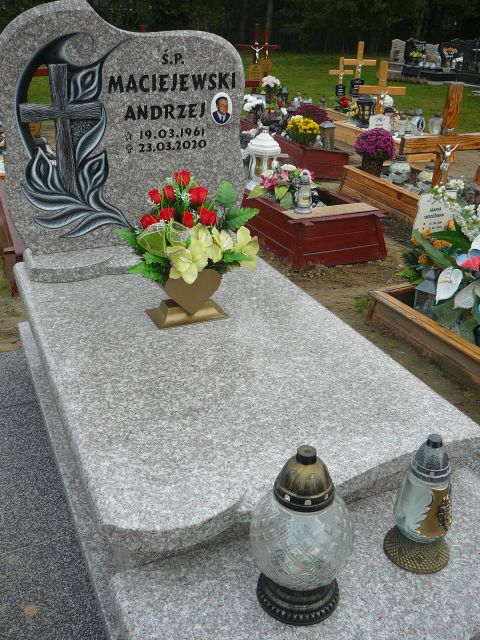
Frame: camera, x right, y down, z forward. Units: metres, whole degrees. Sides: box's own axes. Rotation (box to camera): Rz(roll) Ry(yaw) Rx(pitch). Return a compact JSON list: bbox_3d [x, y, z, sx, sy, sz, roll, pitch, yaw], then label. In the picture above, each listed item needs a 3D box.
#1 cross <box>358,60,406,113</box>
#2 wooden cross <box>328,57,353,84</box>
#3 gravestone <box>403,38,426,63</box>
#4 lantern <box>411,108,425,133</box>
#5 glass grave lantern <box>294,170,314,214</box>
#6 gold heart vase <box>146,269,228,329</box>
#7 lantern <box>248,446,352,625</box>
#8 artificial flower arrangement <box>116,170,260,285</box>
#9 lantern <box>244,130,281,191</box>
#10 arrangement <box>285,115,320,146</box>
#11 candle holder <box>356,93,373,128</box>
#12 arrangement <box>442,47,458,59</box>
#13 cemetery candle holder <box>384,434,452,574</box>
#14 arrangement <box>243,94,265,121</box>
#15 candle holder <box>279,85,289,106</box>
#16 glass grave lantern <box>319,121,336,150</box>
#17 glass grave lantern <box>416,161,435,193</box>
[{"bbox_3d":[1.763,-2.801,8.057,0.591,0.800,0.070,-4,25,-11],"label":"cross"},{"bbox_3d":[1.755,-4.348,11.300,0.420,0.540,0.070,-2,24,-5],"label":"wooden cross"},{"bbox_3d":[5.243,-7.978,19.300,0.700,0.840,0.140,-10,26,-21],"label":"gravestone"},{"bbox_3d":[2.049,-2.299,7.487,0.156,0.272,0.130,-5,25,-14],"label":"lantern"},{"bbox_3d":[0.411,-0.822,4.140,0.125,0.261,0.125,1,25,0],"label":"glass grave lantern"},{"bbox_3d":[-0.175,-0.097,2.157,0.242,0.175,0.150,-9,27,-21],"label":"gold heart vase"},{"bbox_3d":[0.110,0.363,1.151,0.183,0.321,0.183,1,25,0],"label":"lantern"},{"bbox_3d":[-0.171,-0.300,2.146,0.450,0.380,0.280,-11,26,-23],"label":"artificial flower arrangement"},{"bbox_3d":[0.163,-1.072,4.323,0.220,0.375,0.220,-10,26,-21],"label":"lantern"},{"bbox_3d":[0.586,-1.755,5.961,0.310,0.280,0.290,0,24,0],"label":"arrangement"},{"bbox_3d":[1.388,-2.297,7.058,0.185,0.345,0.185,-10,26,-21],"label":"candle holder"},{"bbox_3d":[5.693,-7.234,17.500,0.419,0.331,0.335,-5,25,-14],"label":"arrangement"},{"bbox_3d":[0.397,0.376,1.384,0.145,0.310,0.145,-15,28,-29],"label":"cemetery candle holder"},{"bbox_3d":[0.181,-2.763,8.447,0.274,0.317,0.274,-8,26,-18],"label":"arrangement"},{"bbox_3d":[0.663,-3.376,9.749,0.151,0.323,0.151,-5,25,-14],"label":"candle holder"},{"bbox_3d":[0.845,-1.794,6.283,0.155,0.257,0.155,-3,25,-9],"label":"glass grave lantern"},{"bbox_3d":[1.335,-1.015,4.538,0.155,0.215,0.155,-7,25,-16],"label":"glass grave lantern"}]

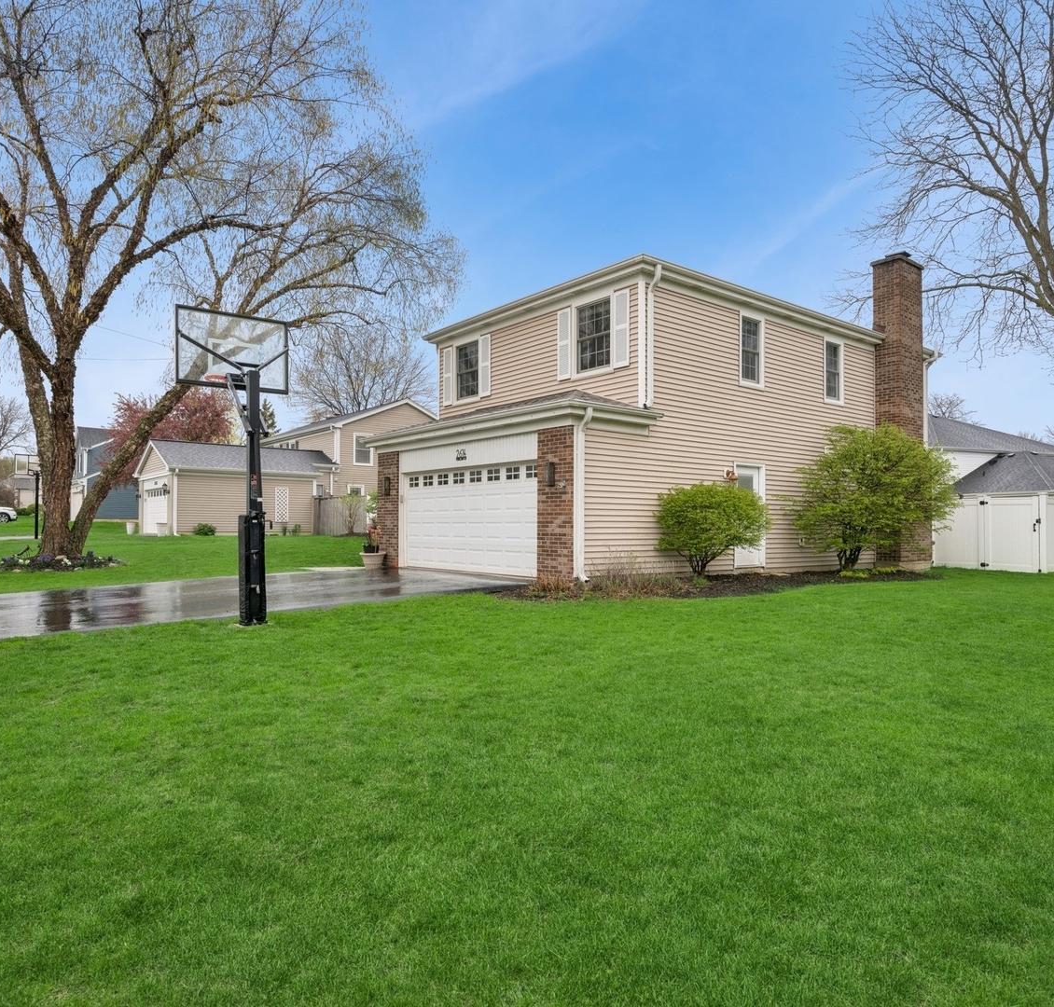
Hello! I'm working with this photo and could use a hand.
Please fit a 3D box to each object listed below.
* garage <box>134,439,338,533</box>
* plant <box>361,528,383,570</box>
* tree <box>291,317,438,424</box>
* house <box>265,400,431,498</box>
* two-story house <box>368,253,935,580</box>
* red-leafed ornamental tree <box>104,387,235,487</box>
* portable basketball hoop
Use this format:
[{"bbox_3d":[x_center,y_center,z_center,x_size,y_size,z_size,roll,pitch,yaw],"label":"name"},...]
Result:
[{"bbox_3d":[-14.920,-0.800,35.580,7.200,4.650,7.500,1,-1,-38],"label":"garage"},{"bbox_3d":[-3.433,1.013,15.900,0.540,0.920,0.540,1,-1,0],"label":"plant"},{"bbox_3d":[-11.375,-5.454,50.000,10.800,14.910,10.800,1,-1,0],"label":"tree"},{"bbox_3d":[-9.674,-1.600,39.286,7.600,6.600,12.400,1,-1,-38],"label":"house"},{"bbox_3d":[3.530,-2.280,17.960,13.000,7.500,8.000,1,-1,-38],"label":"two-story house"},{"bbox_3d":[-21.090,-2.619,42.000,7.700,8.520,7.700,1,-1,0],"label":"red-leafed ornamental tree"},{"bbox_3d":[-3.710,-0.490,9.110,1.370,3.900,1.600,1,-1,-38],"label":"portable basketball hoop"}]

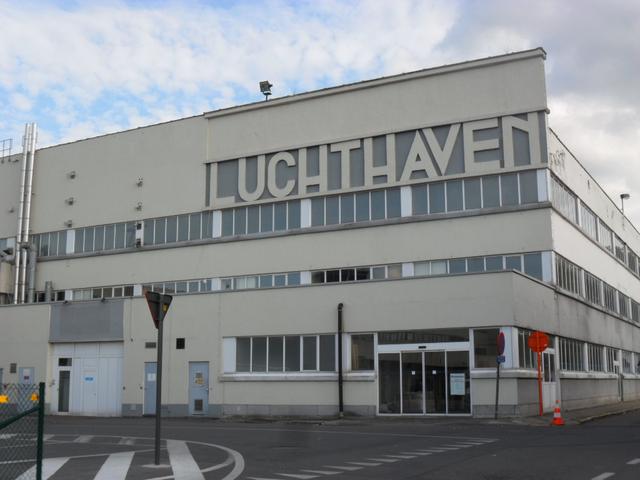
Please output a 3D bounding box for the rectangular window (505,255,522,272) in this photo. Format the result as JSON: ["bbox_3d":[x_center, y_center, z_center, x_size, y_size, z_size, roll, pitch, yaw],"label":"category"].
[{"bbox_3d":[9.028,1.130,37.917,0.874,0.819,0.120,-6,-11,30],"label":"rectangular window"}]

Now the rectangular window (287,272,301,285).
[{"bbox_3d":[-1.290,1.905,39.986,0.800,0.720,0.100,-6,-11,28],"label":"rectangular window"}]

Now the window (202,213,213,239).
[{"bbox_3d":[-6.573,-0.849,47.540,0.774,1.548,0.120,-6,-11,30],"label":"window"}]

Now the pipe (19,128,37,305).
[{"bbox_3d":[-17.636,-1.667,48.802,0.843,11.023,0.437,-6,-11,28],"label":"pipe"}]

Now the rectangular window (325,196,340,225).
[{"bbox_3d":[0.660,-1.459,40.724,0.703,1.404,0.100,-6,-11,28],"label":"rectangular window"}]

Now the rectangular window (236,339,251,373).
[{"bbox_3d":[-3.384,5.083,35.962,0.811,1.508,0.120,-6,-11,30],"label":"rectangular window"}]

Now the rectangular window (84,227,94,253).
[{"bbox_3d":[-13.168,0.013,46.602,0.807,1.399,0.100,-6,-11,28],"label":"rectangular window"}]

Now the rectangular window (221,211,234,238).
[{"bbox_3d":[-4.798,-0.861,42.427,0.800,1.500,0.100,-6,-11,28],"label":"rectangular window"}]

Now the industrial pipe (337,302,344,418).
[{"bbox_3d":[0.852,4.876,33.245,0.200,4.586,0.220,-6,-11,30],"label":"industrial pipe"}]

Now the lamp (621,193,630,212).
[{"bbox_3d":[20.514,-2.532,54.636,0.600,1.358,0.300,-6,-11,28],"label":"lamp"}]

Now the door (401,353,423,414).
[{"bbox_3d":[3.608,5.589,31.714,1.003,2.433,0.120,-6,-11,30],"label":"door"}]

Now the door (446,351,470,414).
[{"bbox_3d":[4.817,4.964,28.241,0.900,2.230,0.080,-6,-11,28],"label":"door"}]

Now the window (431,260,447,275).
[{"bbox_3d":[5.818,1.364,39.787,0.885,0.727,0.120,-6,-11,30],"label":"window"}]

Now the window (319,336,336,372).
[{"bbox_3d":[0.322,4.693,33.823,0.813,1.493,0.120,-6,-11,30],"label":"window"}]

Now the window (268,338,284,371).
[{"bbox_3d":[-1.758,4.630,33.076,0.727,1.440,0.100,-6,-11,28],"label":"window"}]

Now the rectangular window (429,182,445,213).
[{"bbox_3d":[5.338,-1.869,36.850,0.811,1.407,0.100,-6,-11,28],"label":"rectangular window"}]

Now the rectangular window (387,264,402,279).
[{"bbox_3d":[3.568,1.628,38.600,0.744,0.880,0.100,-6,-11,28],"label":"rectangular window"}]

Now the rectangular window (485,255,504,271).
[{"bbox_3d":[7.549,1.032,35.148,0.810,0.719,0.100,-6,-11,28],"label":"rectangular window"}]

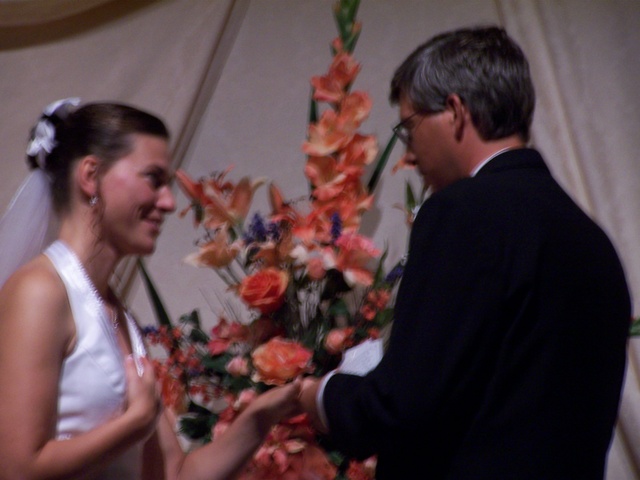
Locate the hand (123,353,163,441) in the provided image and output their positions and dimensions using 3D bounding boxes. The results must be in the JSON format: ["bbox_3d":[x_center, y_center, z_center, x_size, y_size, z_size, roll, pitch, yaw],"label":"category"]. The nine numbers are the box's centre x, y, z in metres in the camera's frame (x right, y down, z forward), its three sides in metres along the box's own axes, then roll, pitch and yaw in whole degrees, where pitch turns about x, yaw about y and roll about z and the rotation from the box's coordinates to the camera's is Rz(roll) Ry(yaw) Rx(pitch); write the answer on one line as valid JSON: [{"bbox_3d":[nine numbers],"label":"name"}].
[{"bbox_3d":[-0.260,0.232,7.030,0.065,0.125,0.095,-1,-2,21],"label":"hand"}]

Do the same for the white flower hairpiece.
[{"bbox_3d":[-0.392,-0.158,7.020,0.080,0.105,0.095,-1,-2,18],"label":"white flower hairpiece"}]

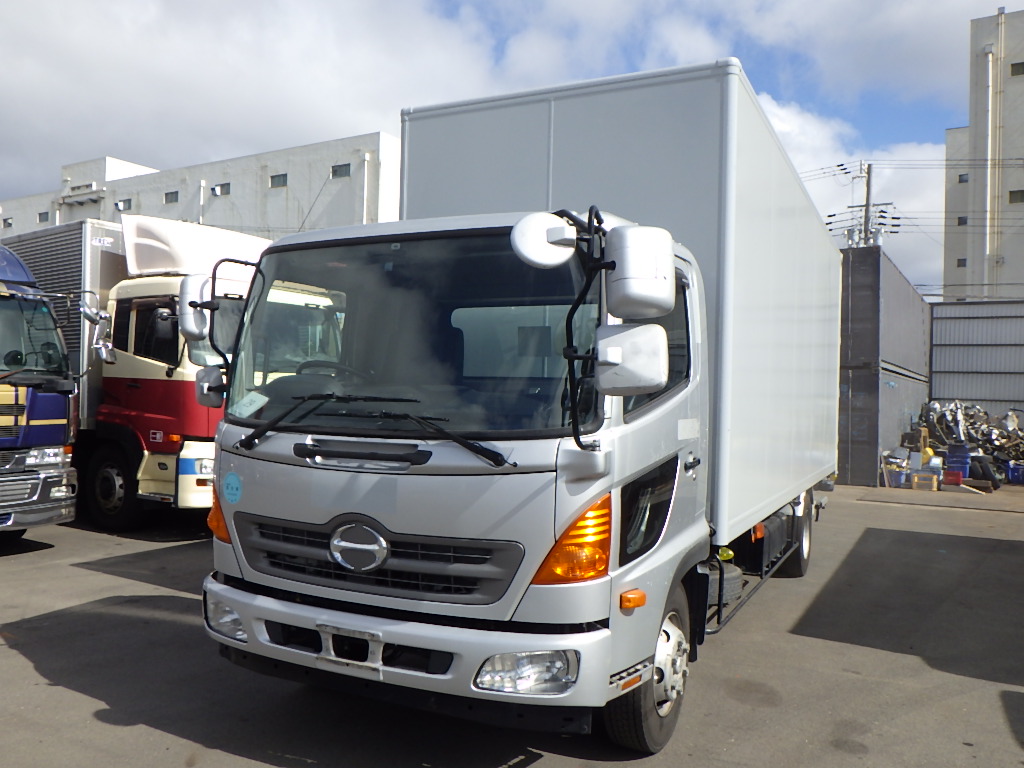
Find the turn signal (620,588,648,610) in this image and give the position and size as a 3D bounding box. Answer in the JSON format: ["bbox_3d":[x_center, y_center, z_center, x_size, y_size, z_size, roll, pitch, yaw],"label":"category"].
[{"bbox_3d":[0.484,0.857,3.300,0.056,0.080,0.179,1,-1,27],"label":"turn signal"}]

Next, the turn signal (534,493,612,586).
[{"bbox_3d":[0.225,0.589,3.150,0.291,0.362,0.122,1,-1,13],"label":"turn signal"}]

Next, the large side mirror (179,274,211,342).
[{"bbox_3d":[-1.595,-0.379,4.160,0.085,0.338,0.235,3,-2,-44],"label":"large side mirror"}]

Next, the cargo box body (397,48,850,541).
[{"bbox_3d":[1.660,-0.385,8.012,2.256,2.728,6.448,1,-1,27],"label":"cargo box body"}]

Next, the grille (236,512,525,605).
[{"bbox_3d":[-0.642,0.697,3.459,1.485,0.329,0.122,1,-1,27],"label":"grille"}]

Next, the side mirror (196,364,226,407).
[{"bbox_3d":[-1.529,0.008,4.201,0.094,0.211,0.188,3,-2,-44],"label":"side mirror"}]

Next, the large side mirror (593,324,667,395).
[{"bbox_3d":[0.429,-0.092,2.975,0.249,0.249,0.122,2,-1,5],"label":"large side mirror"}]

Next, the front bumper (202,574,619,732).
[{"bbox_3d":[-0.609,1.118,3.544,2.124,0.385,0.310,1,-1,27],"label":"front bumper"}]

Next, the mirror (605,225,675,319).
[{"bbox_3d":[0.458,-0.404,2.973,0.240,0.334,0.094,2,-1,5],"label":"mirror"}]

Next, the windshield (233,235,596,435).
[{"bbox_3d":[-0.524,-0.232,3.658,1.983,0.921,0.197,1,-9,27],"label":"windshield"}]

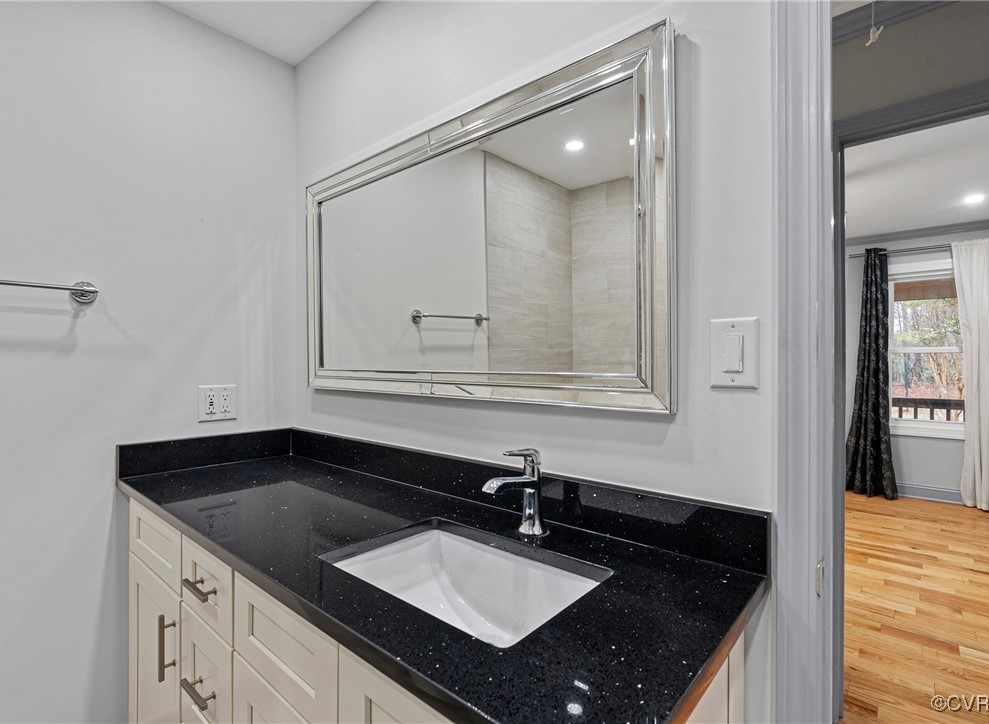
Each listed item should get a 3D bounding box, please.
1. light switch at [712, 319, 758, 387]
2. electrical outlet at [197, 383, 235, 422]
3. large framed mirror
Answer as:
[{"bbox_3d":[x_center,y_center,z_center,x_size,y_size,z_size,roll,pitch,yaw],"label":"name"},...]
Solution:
[{"bbox_3d":[0.426,-0.015,0.861,0.080,0.125,0.012,0,0,41],"label":"light switch"},{"bbox_3d":[-0.972,0.146,1.701,0.010,0.125,0.124,0,0,41],"label":"electrical outlet"},{"bbox_3d":[-0.167,-0.274,1.352,1.337,0.739,0.039,0,0,41],"label":"large framed mirror"}]

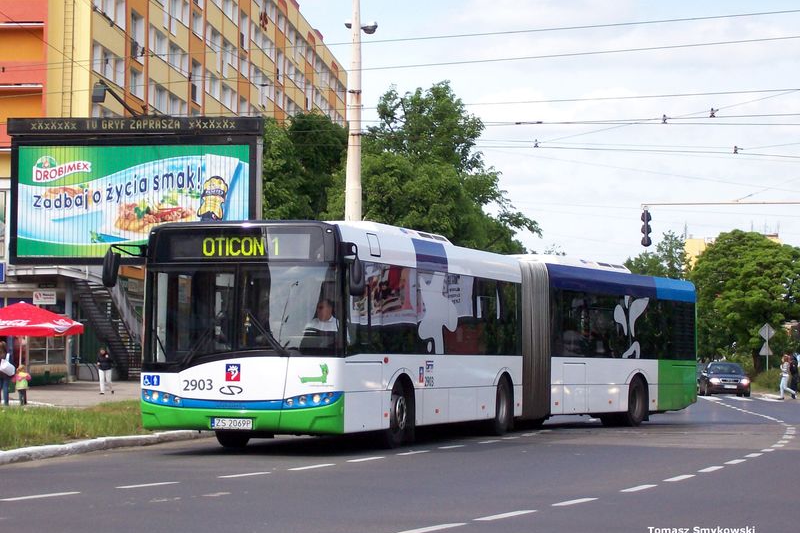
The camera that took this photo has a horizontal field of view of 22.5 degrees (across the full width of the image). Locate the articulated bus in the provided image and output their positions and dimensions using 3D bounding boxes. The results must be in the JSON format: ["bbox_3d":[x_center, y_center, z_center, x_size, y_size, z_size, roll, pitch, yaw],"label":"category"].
[{"bbox_3d":[0.927,1.213,32.179,3.200,2.920,18.000,-1,-3,22],"label":"articulated bus"}]

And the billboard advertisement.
[{"bbox_3d":[-5.631,-1.596,42.691,5.480,3.170,0.450,0,-3,9],"label":"billboard advertisement"}]

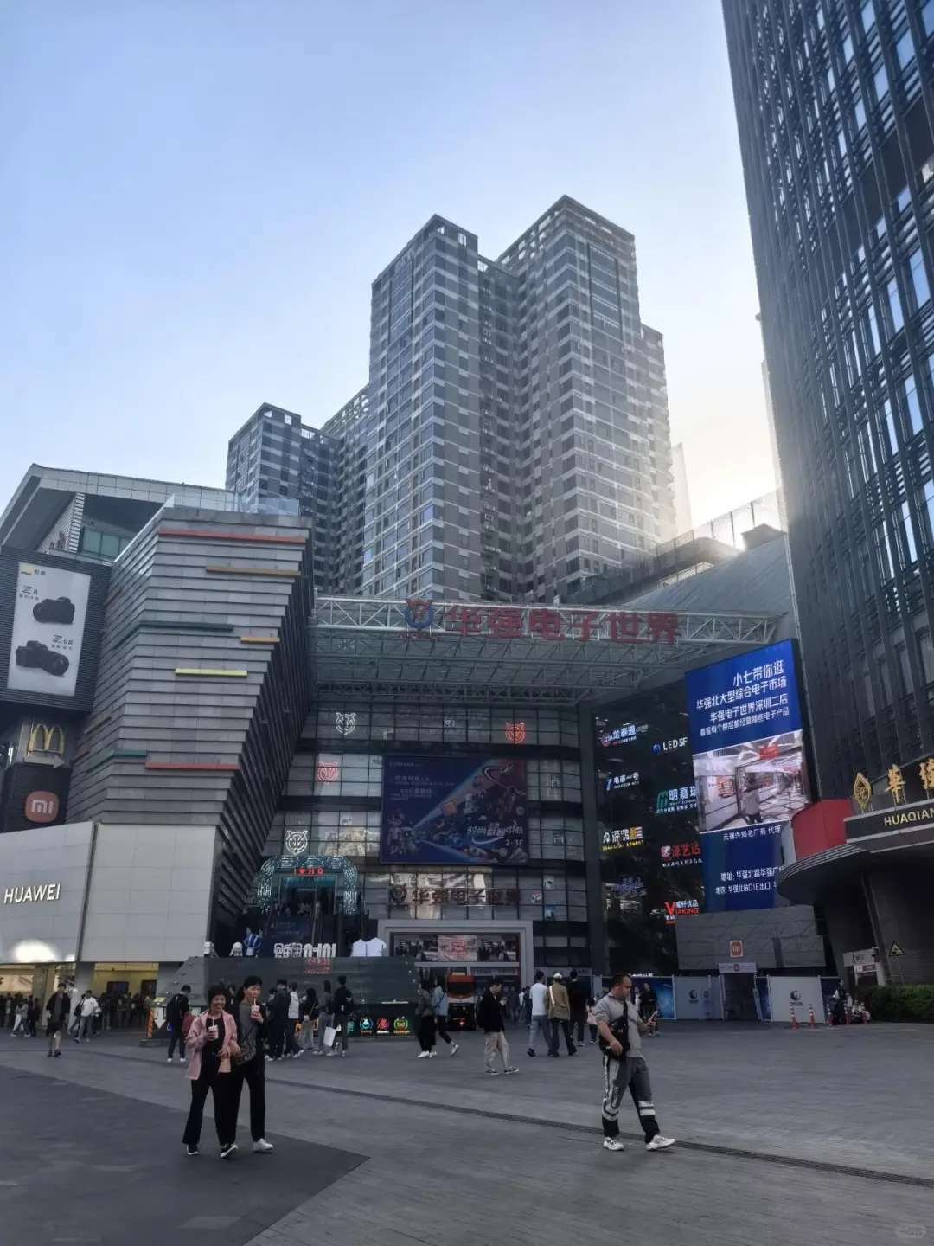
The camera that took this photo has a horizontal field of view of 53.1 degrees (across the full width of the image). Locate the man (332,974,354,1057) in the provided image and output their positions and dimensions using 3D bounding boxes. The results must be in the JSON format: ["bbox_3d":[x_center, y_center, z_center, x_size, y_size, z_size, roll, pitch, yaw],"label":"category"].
[{"bbox_3d":[-2.880,9.108,21.720,0.500,1.741,0.420,5,-21,-14],"label":"man"}]

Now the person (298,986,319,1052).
[{"bbox_3d":[-4.168,10.486,24.777,0.460,1.556,0.380,9,-22,-25],"label":"person"}]

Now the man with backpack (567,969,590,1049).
[{"bbox_3d":[2.737,9.554,23.240,0.530,1.778,0.450,-1,-20,3],"label":"man with backpack"}]

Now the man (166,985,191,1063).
[{"bbox_3d":[-6.718,9.334,21.835,0.480,1.652,0.420,-15,-25,34],"label":"man"}]

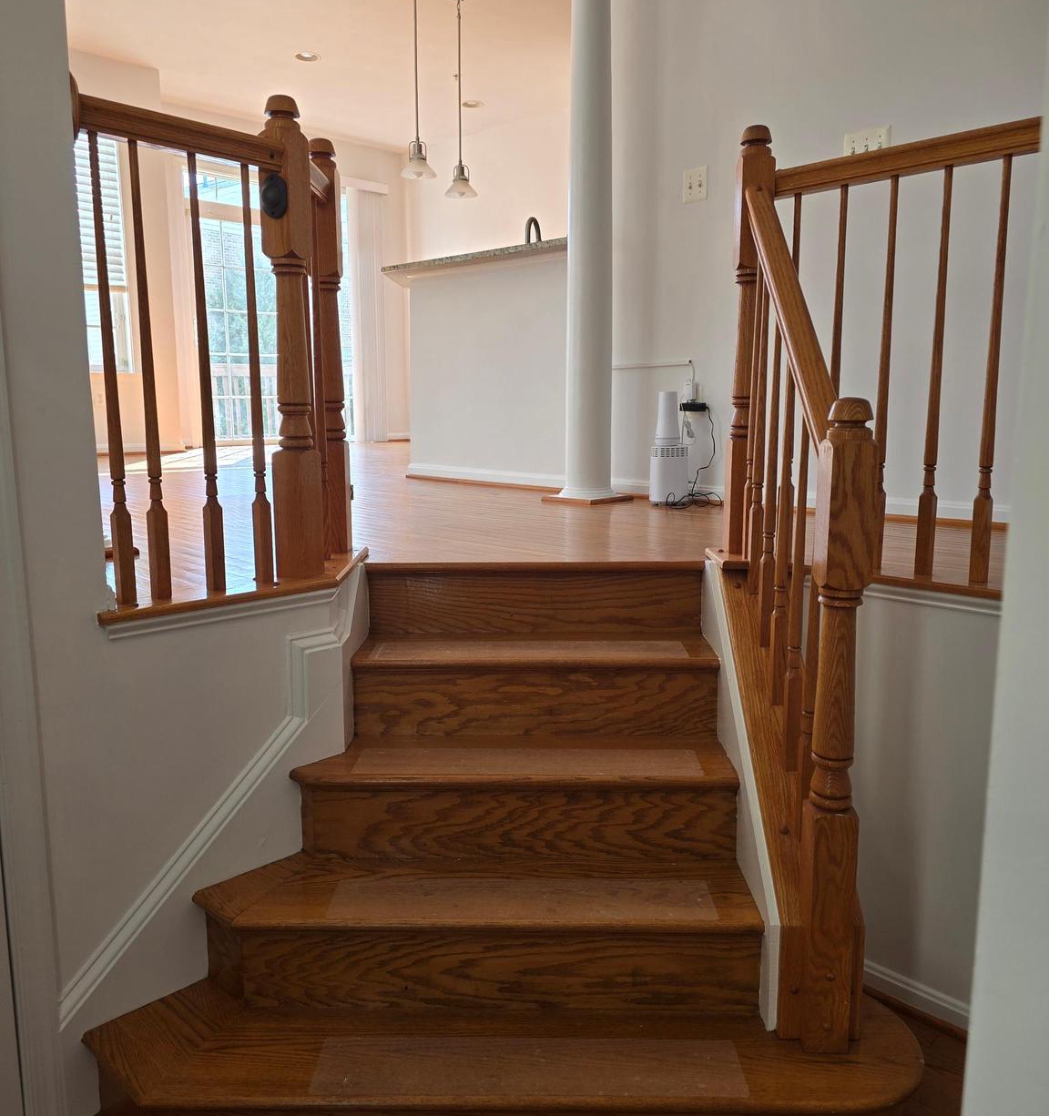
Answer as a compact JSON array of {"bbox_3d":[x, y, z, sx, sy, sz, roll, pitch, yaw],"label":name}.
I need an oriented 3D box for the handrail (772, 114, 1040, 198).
[{"bbox_3d":[0.781,-0.816,1.909,0.060,0.055,0.600,-9,13,-44],"label":"handrail"}]

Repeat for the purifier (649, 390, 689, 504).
[{"bbox_3d":[0.581,-0.446,3.743,0.150,0.445,0.150,-1,9,-3],"label":"purifier"}]

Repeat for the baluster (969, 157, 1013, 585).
[{"bbox_3d":[0.925,-0.359,1.841,0.034,0.835,0.034,-9,13,-44],"label":"baluster"}]

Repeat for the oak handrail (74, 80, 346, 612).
[{"bbox_3d":[-0.587,-0.436,1.939,0.240,0.990,0.755,6,11,34],"label":"oak handrail"}]

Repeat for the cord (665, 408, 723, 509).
[{"bbox_3d":[0.665,-0.394,3.619,0.210,0.385,0.200,0,9,0],"label":"cord"}]

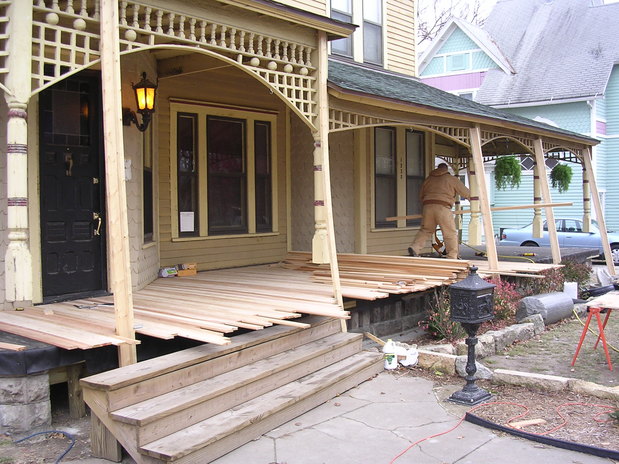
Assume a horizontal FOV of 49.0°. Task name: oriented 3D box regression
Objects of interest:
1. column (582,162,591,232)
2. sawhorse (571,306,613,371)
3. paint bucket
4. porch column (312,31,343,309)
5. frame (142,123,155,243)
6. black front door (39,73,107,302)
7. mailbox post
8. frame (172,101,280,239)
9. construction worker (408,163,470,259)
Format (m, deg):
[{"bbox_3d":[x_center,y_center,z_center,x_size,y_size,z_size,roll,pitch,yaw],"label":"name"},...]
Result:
[{"bbox_3d":[5.800,-0.815,14.200,0.150,1.680,0.150,2,4,40],"label":"column"},{"bbox_3d":[2.942,0.985,6.801,0.370,0.600,0.920,2,3,37],"label":"sawhorse"},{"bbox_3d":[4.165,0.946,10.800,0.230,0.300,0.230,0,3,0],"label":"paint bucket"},{"bbox_3d":[0.193,-0.639,7.300,0.310,2.920,0.190,2,4,40],"label":"porch column"},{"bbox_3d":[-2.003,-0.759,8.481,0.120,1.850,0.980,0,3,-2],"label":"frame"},{"bbox_3d":[-2.482,-0.497,7.127,0.090,2.380,0.800,2,4,40],"label":"black front door"},{"bbox_3d":[1.382,0.853,5.784,0.270,1.130,0.390,2,4,40],"label":"mailbox post"},{"bbox_3d":[-1.180,-0.907,10.271,0.130,2.000,2.230,2,4,40],"label":"frame"},{"bbox_3d":[2.295,-0.371,11.900,0.950,1.690,0.720,1,3,25],"label":"construction worker"}]

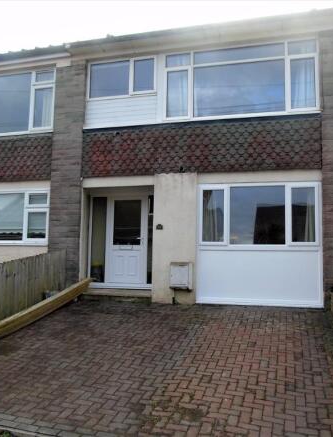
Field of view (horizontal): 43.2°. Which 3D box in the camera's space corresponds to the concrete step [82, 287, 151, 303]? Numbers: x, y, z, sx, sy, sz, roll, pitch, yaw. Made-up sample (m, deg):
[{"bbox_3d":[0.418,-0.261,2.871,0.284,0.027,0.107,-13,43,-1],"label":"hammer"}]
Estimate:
[{"bbox_3d":[-0.994,1.576,8.726,1.563,0.215,0.420,-1,-6,14],"label":"concrete step"}]

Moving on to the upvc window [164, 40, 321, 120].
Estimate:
[{"bbox_3d":[1.432,-2.686,8.351,3.025,1.454,0.100,-1,-6,14],"label":"upvc window"}]

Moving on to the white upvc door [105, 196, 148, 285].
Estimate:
[{"bbox_3d":[-0.844,0.439,9.100,0.940,1.956,0.090,-1,-6,14],"label":"white upvc door"}]

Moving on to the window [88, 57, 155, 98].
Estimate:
[{"bbox_3d":[-0.953,-2.970,8.984,1.539,0.818,0.100,-1,-6,14],"label":"window"}]

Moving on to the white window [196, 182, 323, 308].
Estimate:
[{"bbox_3d":[1.732,0.485,7.950,2.292,2.300,0.100,-1,-6,14],"label":"white window"}]

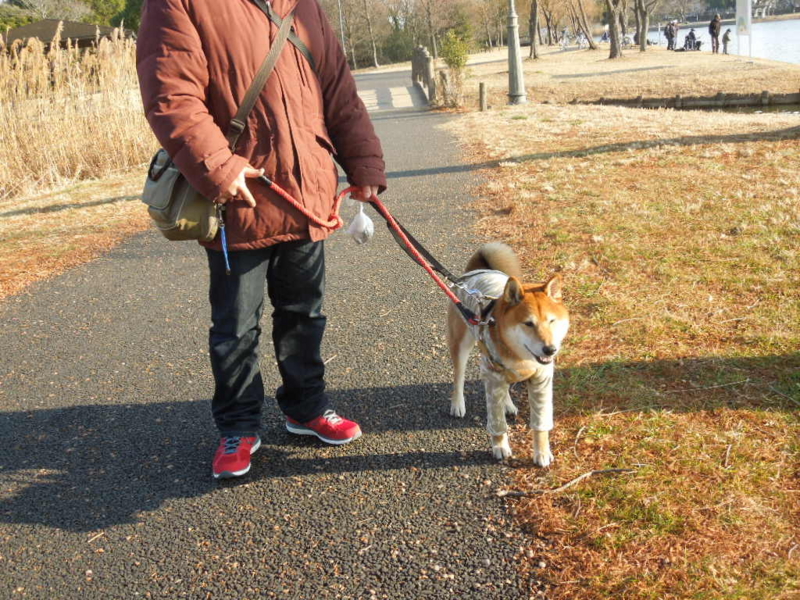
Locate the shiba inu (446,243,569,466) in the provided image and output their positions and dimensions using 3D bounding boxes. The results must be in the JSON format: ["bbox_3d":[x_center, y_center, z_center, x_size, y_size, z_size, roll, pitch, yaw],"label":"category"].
[{"bbox_3d":[0.313,0.169,2.730,0.235,0.565,0.620,-8,16,-11],"label":"shiba inu"}]

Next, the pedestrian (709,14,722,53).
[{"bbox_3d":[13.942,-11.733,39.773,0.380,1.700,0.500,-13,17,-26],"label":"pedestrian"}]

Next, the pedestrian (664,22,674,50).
[{"bbox_3d":[15.537,-15.242,51.980,0.450,1.650,0.500,-11,16,-20],"label":"pedestrian"}]

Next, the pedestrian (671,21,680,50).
[{"bbox_3d":[16.128,-15.501,52.776,0.420,1.680,0.480,-7,16,-8],"label":"pedestrian"}]

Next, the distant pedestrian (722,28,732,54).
[{"bbox_3d":[14.052,-11.074,38.656,0.330,1.080,0.340,-8,16,-10],"label":"distant pedestrian"}]

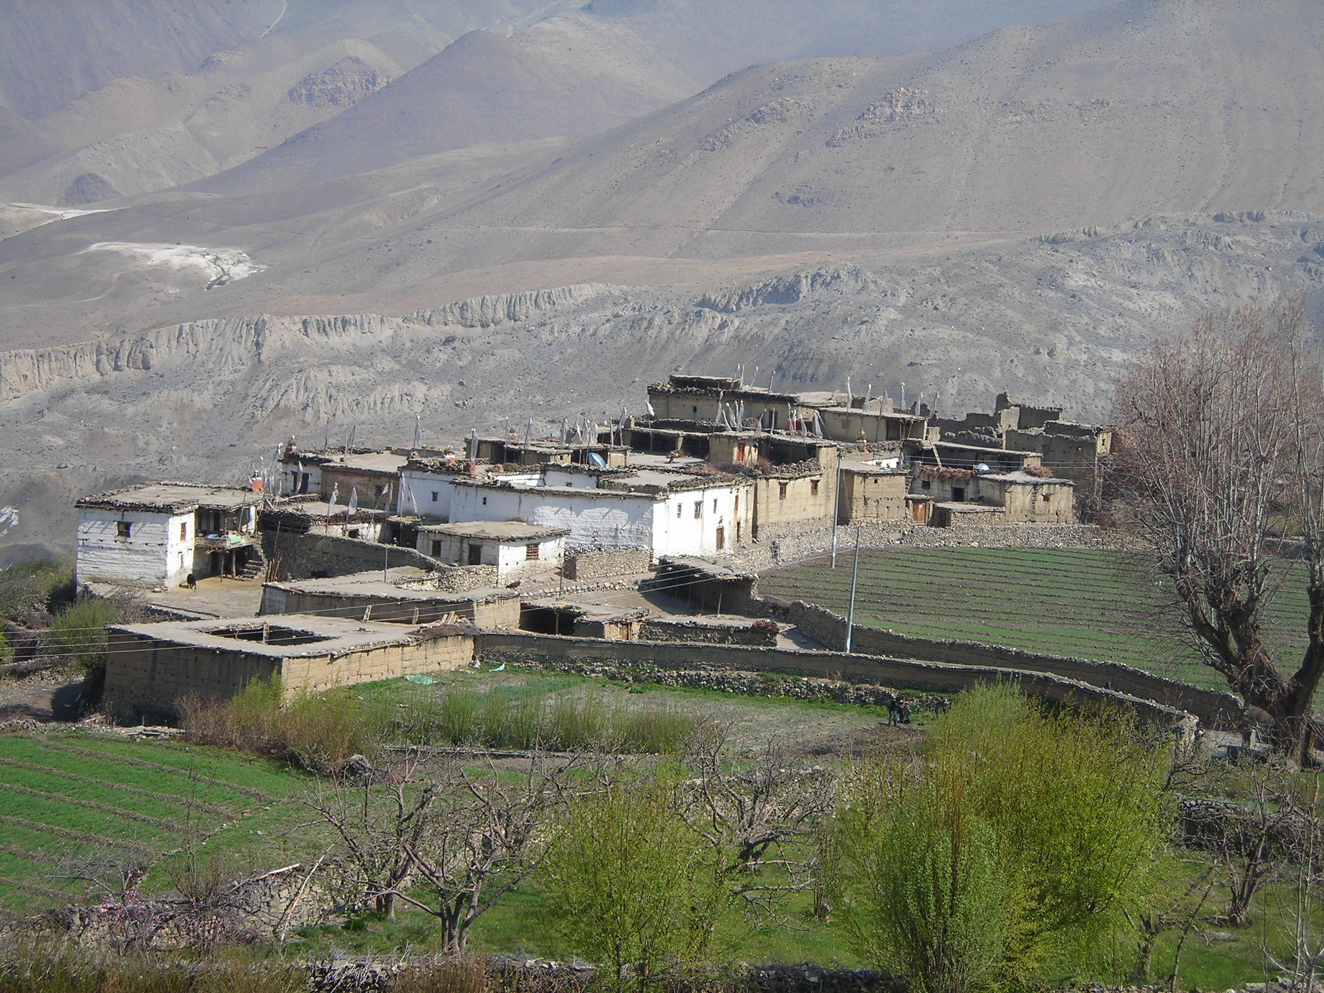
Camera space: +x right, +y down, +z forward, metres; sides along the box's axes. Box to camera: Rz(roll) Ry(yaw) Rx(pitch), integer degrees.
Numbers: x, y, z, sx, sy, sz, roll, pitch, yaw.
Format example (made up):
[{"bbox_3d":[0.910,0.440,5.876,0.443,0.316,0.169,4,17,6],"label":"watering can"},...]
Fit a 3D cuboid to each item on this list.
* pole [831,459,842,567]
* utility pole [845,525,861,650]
[{"bbox_3d":[12.031,1.128,202.584,0.180,7.640,0.180,3,6,0],"label":"pole"},{"bbox_3d":[11.030,5.593,169.584,0.180,7.810,0.180,5,6,0],"label":"utility pole"}]

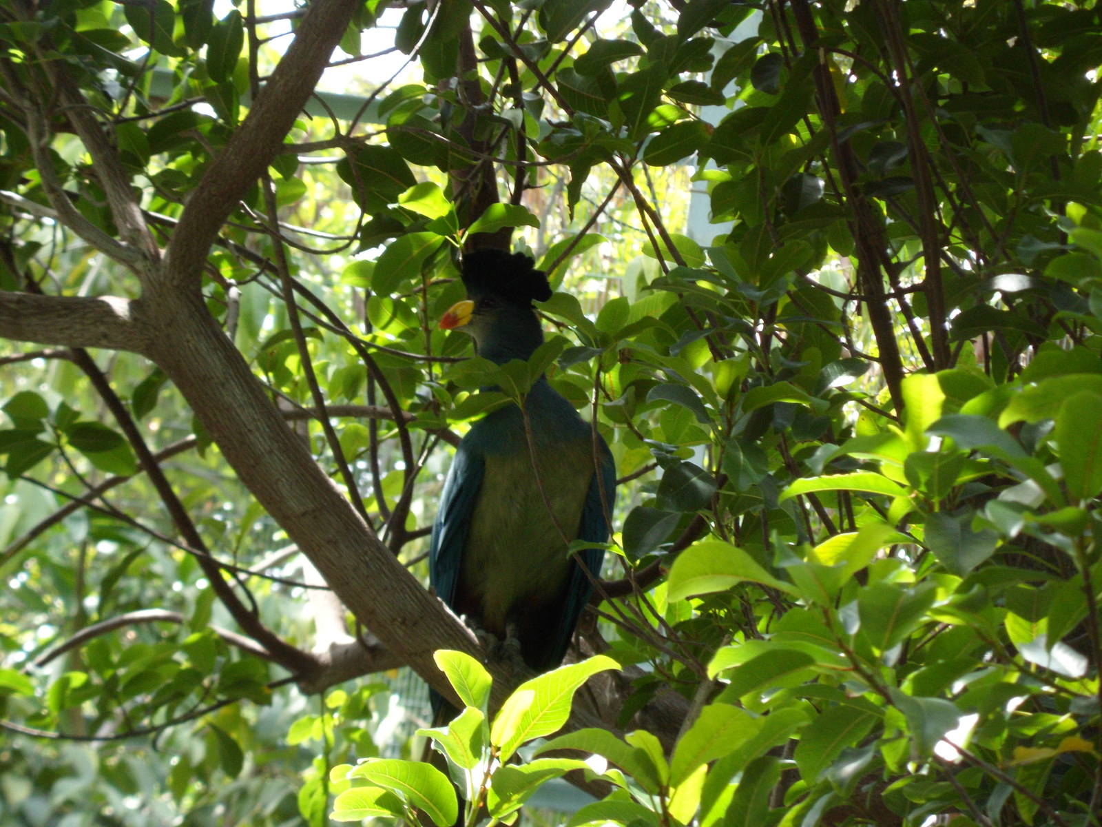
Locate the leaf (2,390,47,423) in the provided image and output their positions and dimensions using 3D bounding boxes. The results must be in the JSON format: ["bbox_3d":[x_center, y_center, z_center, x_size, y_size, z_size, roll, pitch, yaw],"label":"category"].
[{"bbox_3d":[-0.562,-0.007,9.200,0.065,0.015,0.050,-3,-51,2],"label":"leaf"}]

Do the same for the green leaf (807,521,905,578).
[{"bbox_3d":[0.305,0.136,8.600,0.105,0.025,0.050,-7,-38,-1],"label":"green leaf"}]

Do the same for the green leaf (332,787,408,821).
[{"bbox_3d":[-0.178,0.381,8.400,0.085,0.020,0.045,5,-41,-6],"label":"green leaf"}]

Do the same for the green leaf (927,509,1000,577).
[{"bbox_3d":[0.416,0.131,8.700,0.075,0.090,0.020,-2,-49,-2],"label":"green leaf"}]

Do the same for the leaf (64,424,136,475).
[{"bbox_3d":[-0.481,0.038,9.200,0.085,0.020,0.050,8,-38,-1],"label":"leaf"}]

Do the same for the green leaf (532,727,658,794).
[{"bbox_3d":[0.047,0.343,8.500,0.125,0.035,0.050,3,-33,-16],"label":"green leaf"}]

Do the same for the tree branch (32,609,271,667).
[{"bbox_3d":[-0.446,0.251,9.600,0.270,0.065,0.060,0,-8,0],"label":"tree branch"}]

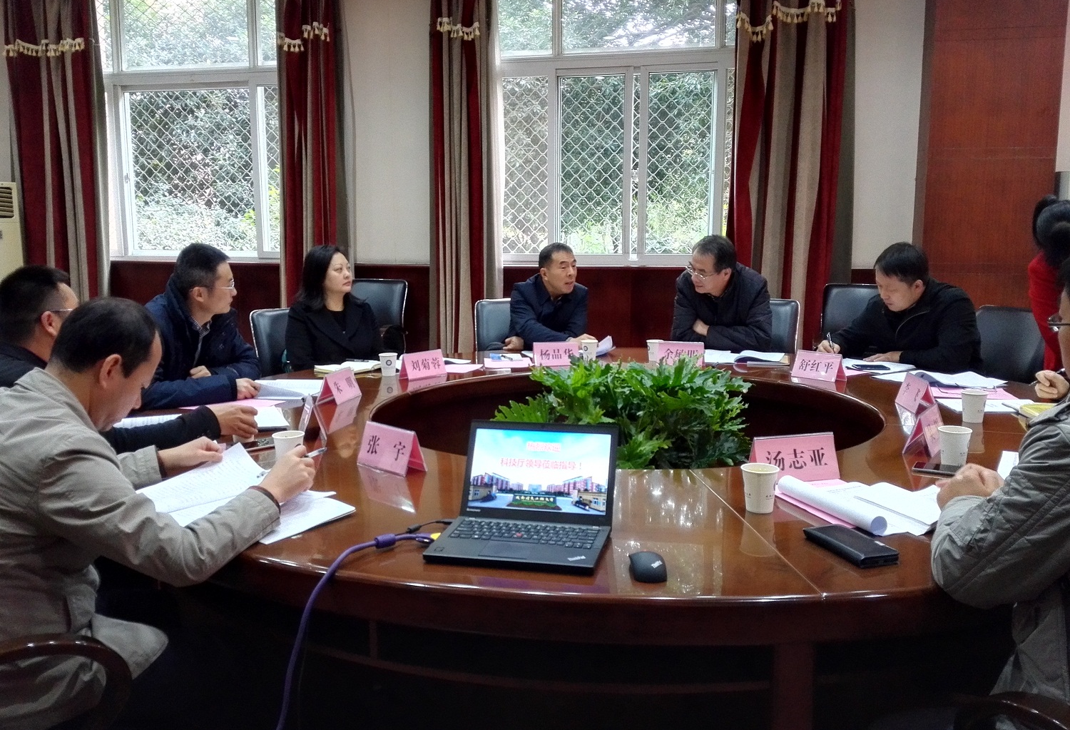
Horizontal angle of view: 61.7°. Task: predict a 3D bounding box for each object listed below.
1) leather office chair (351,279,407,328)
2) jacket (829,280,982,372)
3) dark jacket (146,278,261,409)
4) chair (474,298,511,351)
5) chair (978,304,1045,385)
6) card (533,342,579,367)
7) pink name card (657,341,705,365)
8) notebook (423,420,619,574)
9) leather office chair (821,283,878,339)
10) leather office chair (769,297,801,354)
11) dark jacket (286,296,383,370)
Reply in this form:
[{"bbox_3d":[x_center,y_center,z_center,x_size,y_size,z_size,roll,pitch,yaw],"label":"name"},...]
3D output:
[{"bbox_3d":[-1.191,-0.058,6.205,0.600,0.980,0.620,1,8,9],"label":"leather office chair"},{"bbox_3d":[1.699,-0.116,4.125,0.480,0.550,0.600,-8,11,-43],"label":"jacket"},{"bbox_3d":[-1.241,0.004,3.254,0.470,0.660,0.520,6,10,36],"label":"dark jacket"},{"bbox_3d":[-0.051,0.135,4.950,0.600,0.960,0.620,-2,9,-17],"label":"chair"},{"bbox_3d":[2.022,0.227,4.253,0.620,0.980,0.570,-3,8,-17],"label":"chair"},{"bbox_3d":[0.099,-0.050,4.076,0.204,0.103,0.072,-1,8,-8],"label":"card"},{"bbox_3d":[0.660,-0.050,4.044,0.204,0.103,0.072,1,8,7],"label":"pink name card"},{"bbox_3d":[-0.015,0.237,1.675,0.305,0.208,0.290,2,8,14],"label":"notebook"},{"bbox_3d":[2.099,0.005,5.810,0.600,0.980,0.620,3,9,18],"label":"leather office chair"},{"bbox_3d":[1.151,0.148,4.868,0.570,0.980,0.620,3,9,22],"label":"leather office chair"},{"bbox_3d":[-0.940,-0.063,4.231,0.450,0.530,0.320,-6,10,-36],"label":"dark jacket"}]

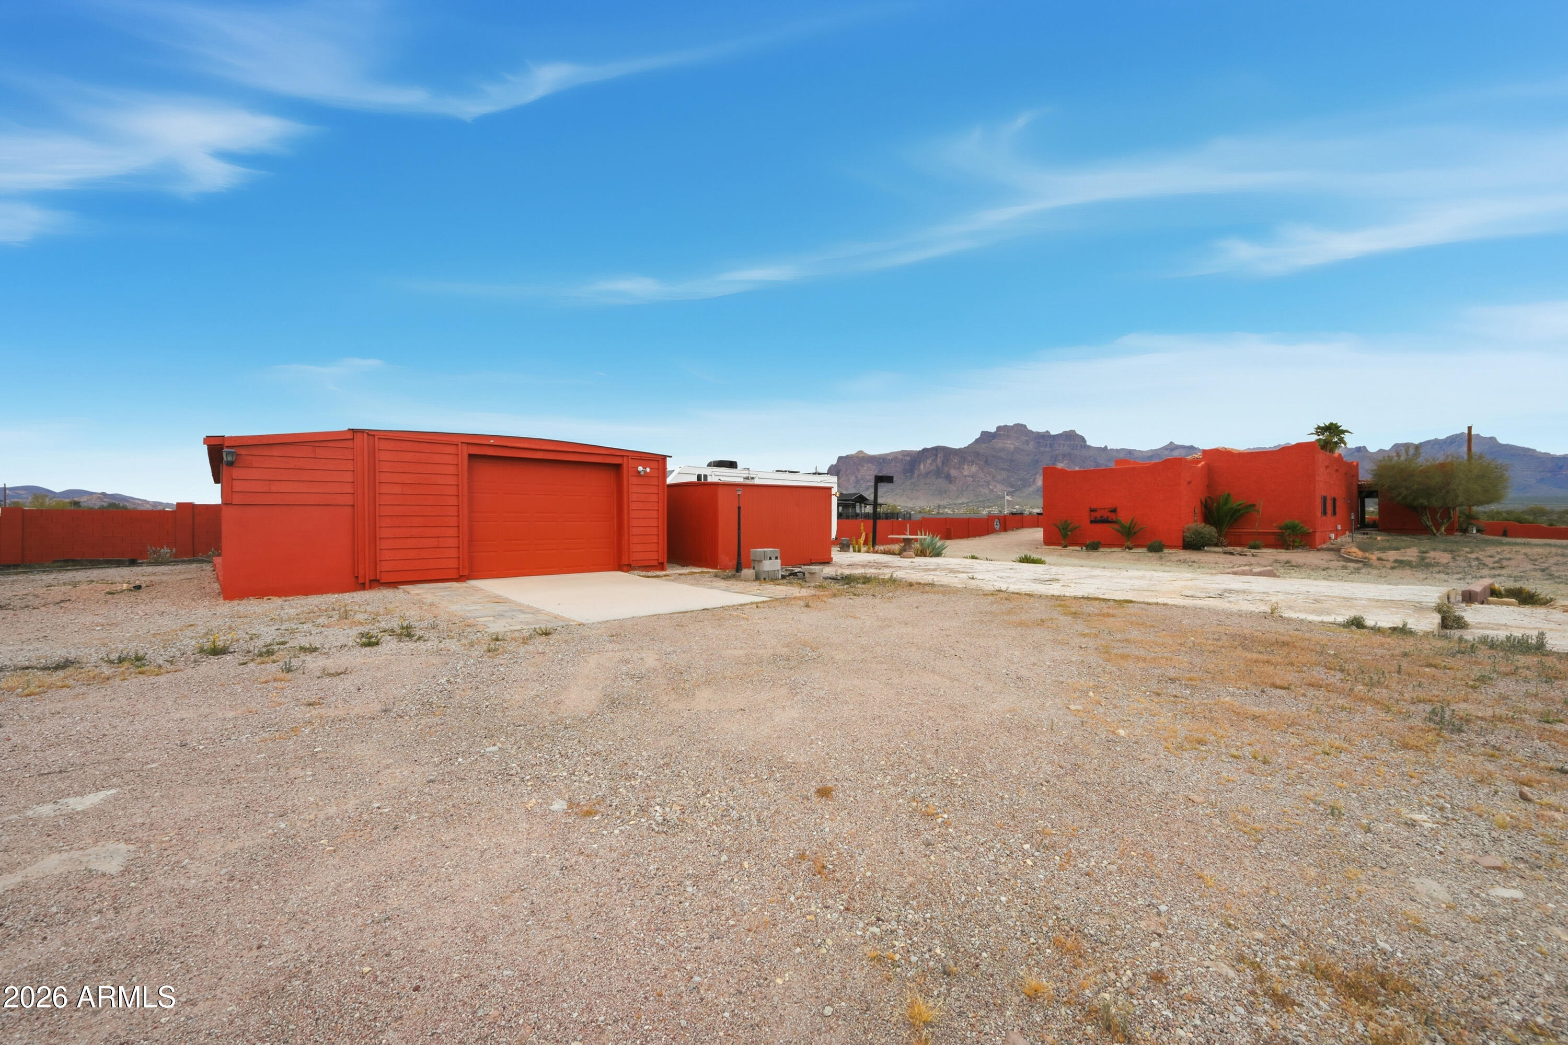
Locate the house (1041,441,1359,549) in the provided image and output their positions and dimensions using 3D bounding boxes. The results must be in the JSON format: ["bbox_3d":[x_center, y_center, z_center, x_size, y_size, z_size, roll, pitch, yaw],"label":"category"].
[{"bbox_3d":[19.500,-0.955,28.100,14.400,3.850,8.700,-1,0,-42],"label":"house"}]

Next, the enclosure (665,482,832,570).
[{"bbox_3d":[-1.170,0.060,16.300,4.000,2.080,3.000,-1,0,-38],"label":"enclosure"}]

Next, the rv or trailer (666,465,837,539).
[{"bbox_3d":[-1.920,-0.380,21.400,8.600,3.000,2.450,-1,0,-42],"label":"rv or trailer"}]

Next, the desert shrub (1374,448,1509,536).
[{"bbox_3d":[29.700,-1.380,27.500,4.100,3.850,4.100,-1,0,-42],"label":"desert shrub"}]

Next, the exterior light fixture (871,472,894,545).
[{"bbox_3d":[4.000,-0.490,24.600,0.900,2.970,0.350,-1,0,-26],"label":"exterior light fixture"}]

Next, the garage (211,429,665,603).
[{"bbox_3d":[-8.870,-0.170,15.080,7.850,2.680,10.200,-1,0,-42],"label":"garage"}]

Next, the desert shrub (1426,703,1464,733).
[{"bbox_3d":[3.960,1.170,3.650,0.170,0.130,0.180,-1,0,-42],"label":"desert shrub"}]

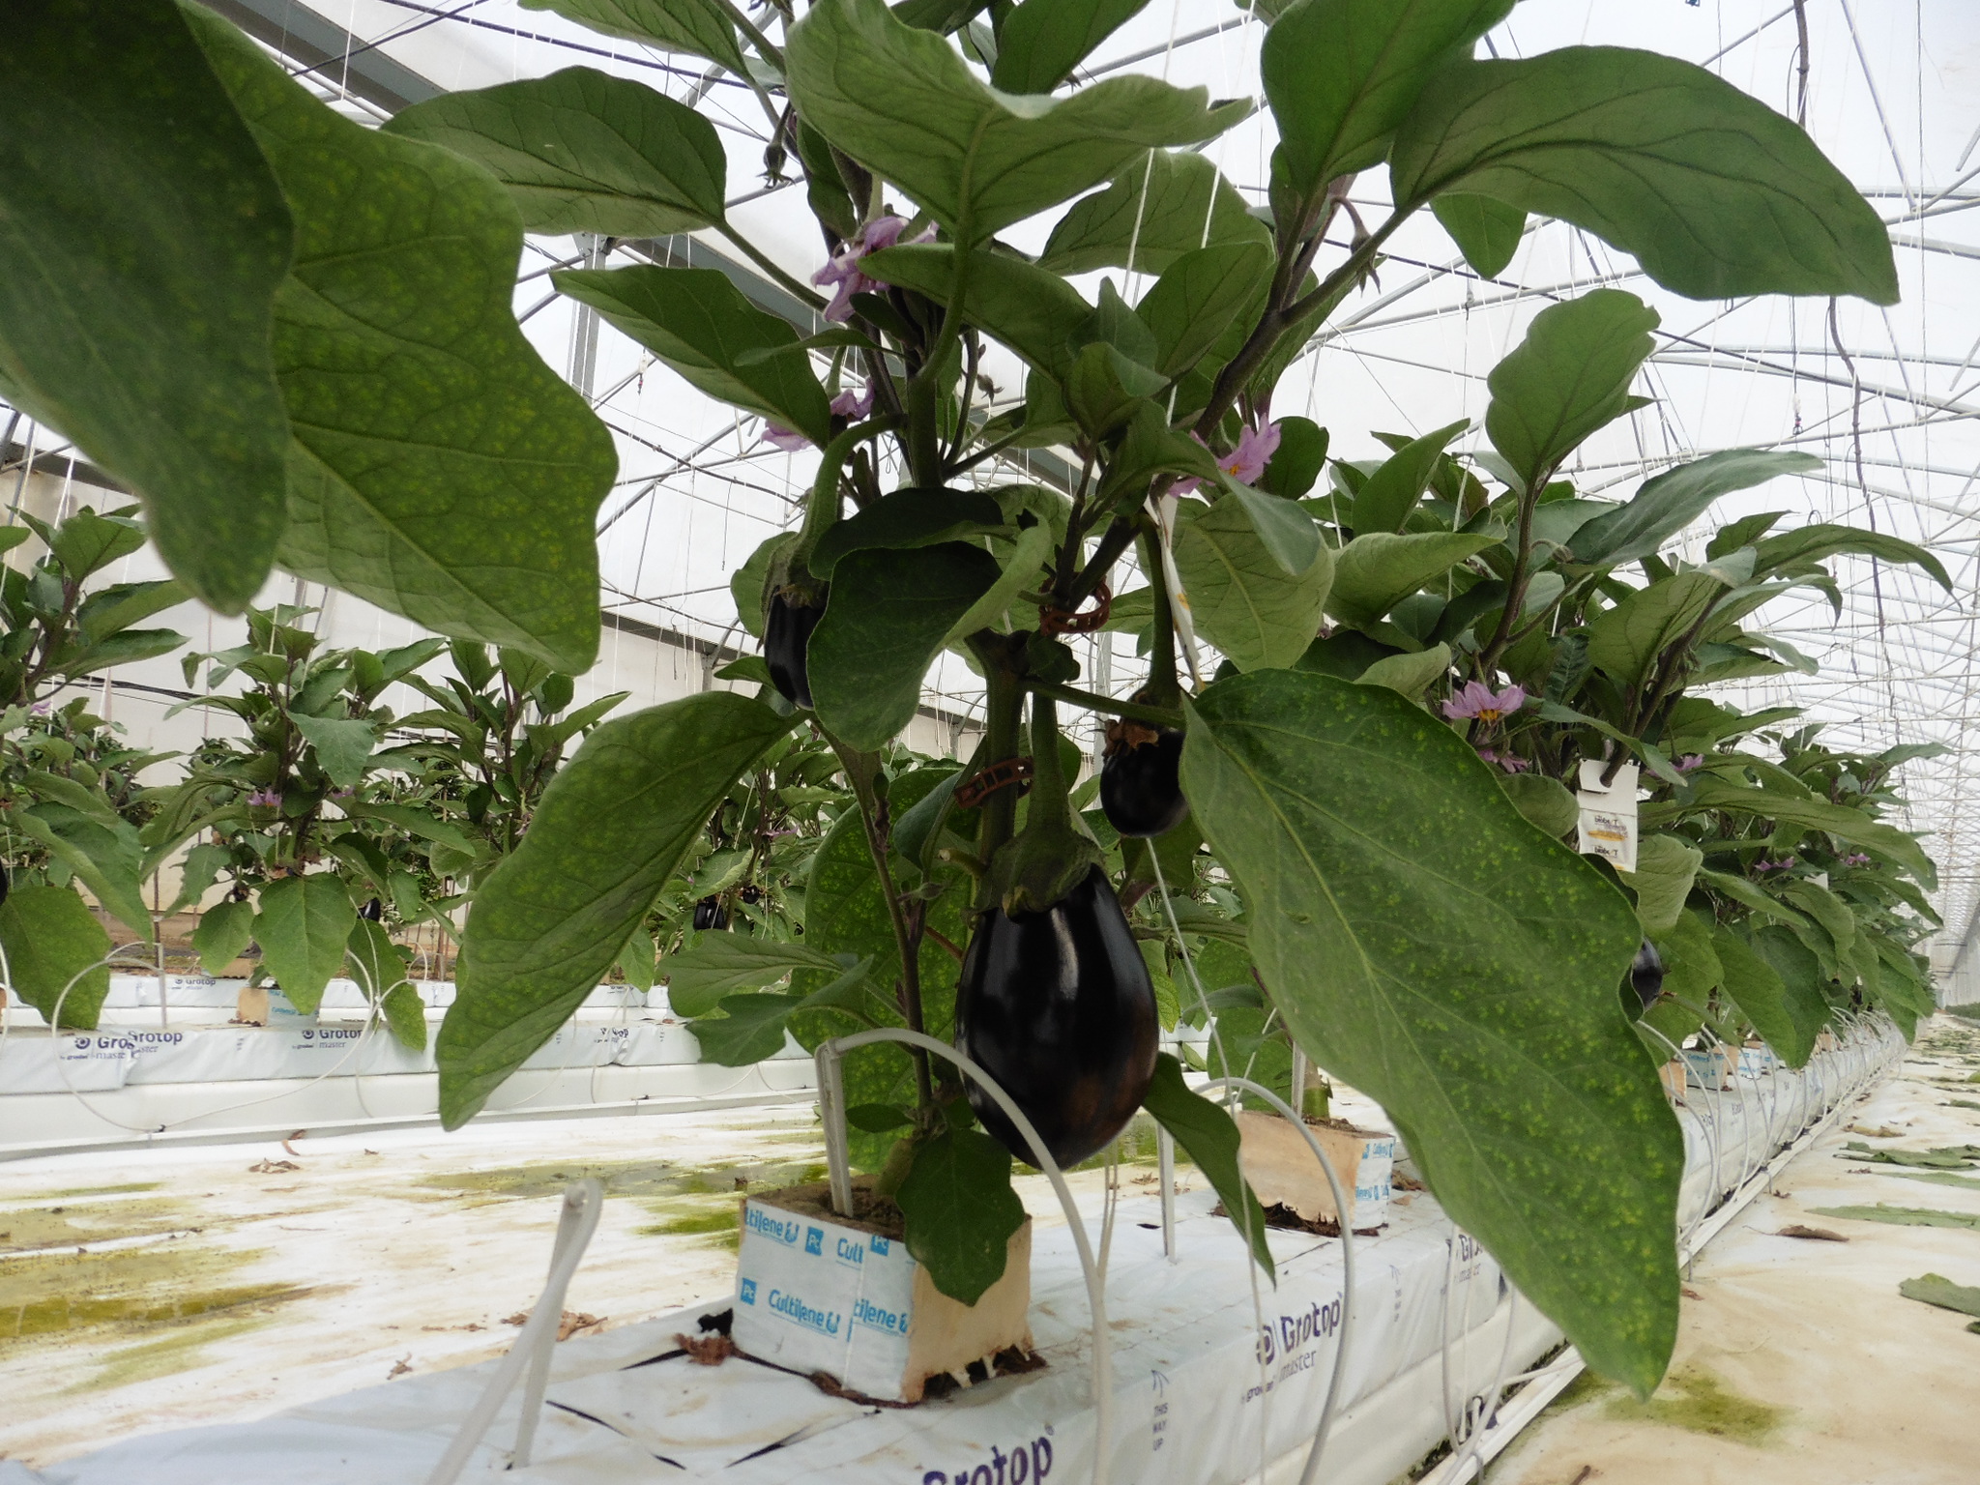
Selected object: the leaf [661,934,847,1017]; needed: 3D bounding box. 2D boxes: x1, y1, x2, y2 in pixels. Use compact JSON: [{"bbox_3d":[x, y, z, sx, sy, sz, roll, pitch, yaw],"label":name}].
[{"bbox_3d":[-0.114,0.114,0.665,0.089,0.058,0.025,6,31,-6],"label":"leaf"}]

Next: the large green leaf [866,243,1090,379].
[{"bbox_3d":[-0.006,-0.191,0.610,0.110,0.042,0.055,27,15,-9],"label":"large green leaf"}]

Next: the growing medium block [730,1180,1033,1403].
[{"bbox_3d":[-0.048,0.258,0.658,0.100,0.065,0.100,0,-9,34],"label":"growing medium block"}]

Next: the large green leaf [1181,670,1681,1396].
[{"bbox_3d":[0.164,0.086,0.520,0.135,0.306,0.060,-21,-33,-14],"label":"large green leaf"}]

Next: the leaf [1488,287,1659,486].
[{"bbox_3d":[0.423,-0.258,1.000,0.100,0.145,0.055,23,21,16],"label":"leaf"}]

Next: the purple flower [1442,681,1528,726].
[{"bbox_3d":[0.348,-0.027,0.965,0.057,0.033,0.052,0,-9,20],"label":"purple flower"}]

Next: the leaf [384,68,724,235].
[{"bbox_3d":[-0.216,-0.294,0.690,0.166,0.035,0.105,7,-21,-14],"label":"leaf"}]

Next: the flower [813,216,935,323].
[{"bbox_3d":[-0.059,-0.242,0.700,0.058,0.048,0.050,2,-8,17],"label":"flower"}]

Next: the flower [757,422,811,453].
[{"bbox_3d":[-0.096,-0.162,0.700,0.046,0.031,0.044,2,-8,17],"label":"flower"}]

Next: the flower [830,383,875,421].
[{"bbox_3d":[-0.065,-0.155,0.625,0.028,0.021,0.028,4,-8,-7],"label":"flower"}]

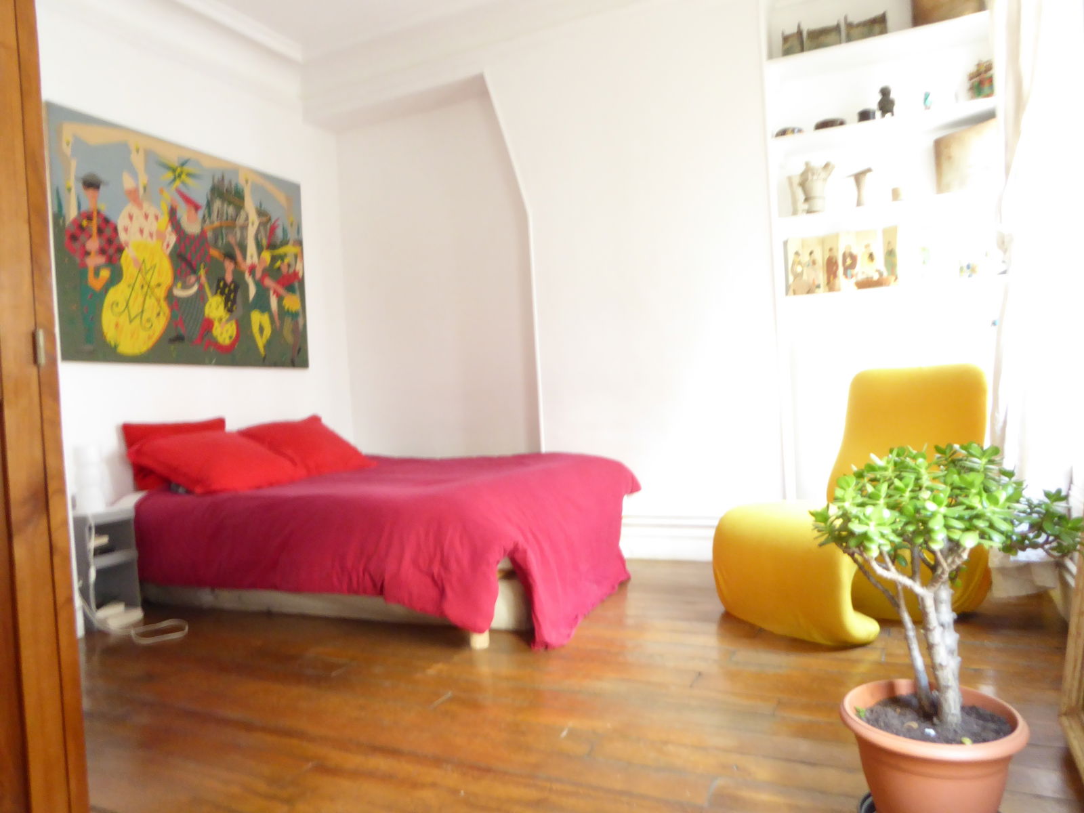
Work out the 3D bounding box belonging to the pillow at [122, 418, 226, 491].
[{"bbox_3d":[-1.753,0.227,3.666,0.113,0.331,0.548,-19,-6,25],"label":"pillow"}]

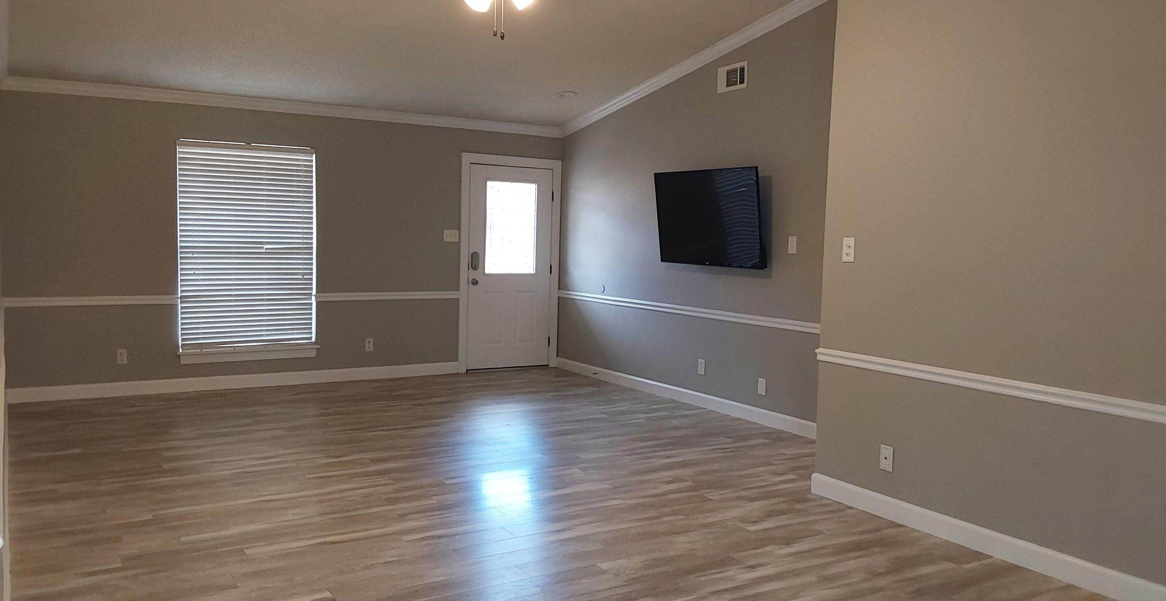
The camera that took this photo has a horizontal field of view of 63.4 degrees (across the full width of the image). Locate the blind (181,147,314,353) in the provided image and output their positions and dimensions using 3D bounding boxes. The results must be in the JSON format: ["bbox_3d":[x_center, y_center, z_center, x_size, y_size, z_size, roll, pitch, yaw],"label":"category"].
[{"bbox_3d":[-2.853,-0.449,8.060,1.120,1.730,0.060,-1,5,-32],"label":"blind"}]

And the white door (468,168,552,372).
[{"bbox_3d":[-0.734,-0.325,9.426,0.920,2.010,0.050,-1,5,-32],"label":"white door"}]

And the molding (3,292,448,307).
[{"bbox_3d":[-2.791,-0.018,8.136,3.780,0.068,0.024,-1,5,-32],"label":"molding"}]

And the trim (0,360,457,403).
[{"bbox_3d":[-2.811,0.690,8.194,3.760,0.111,0.017,-1,5,-32],"label":"trim"}]

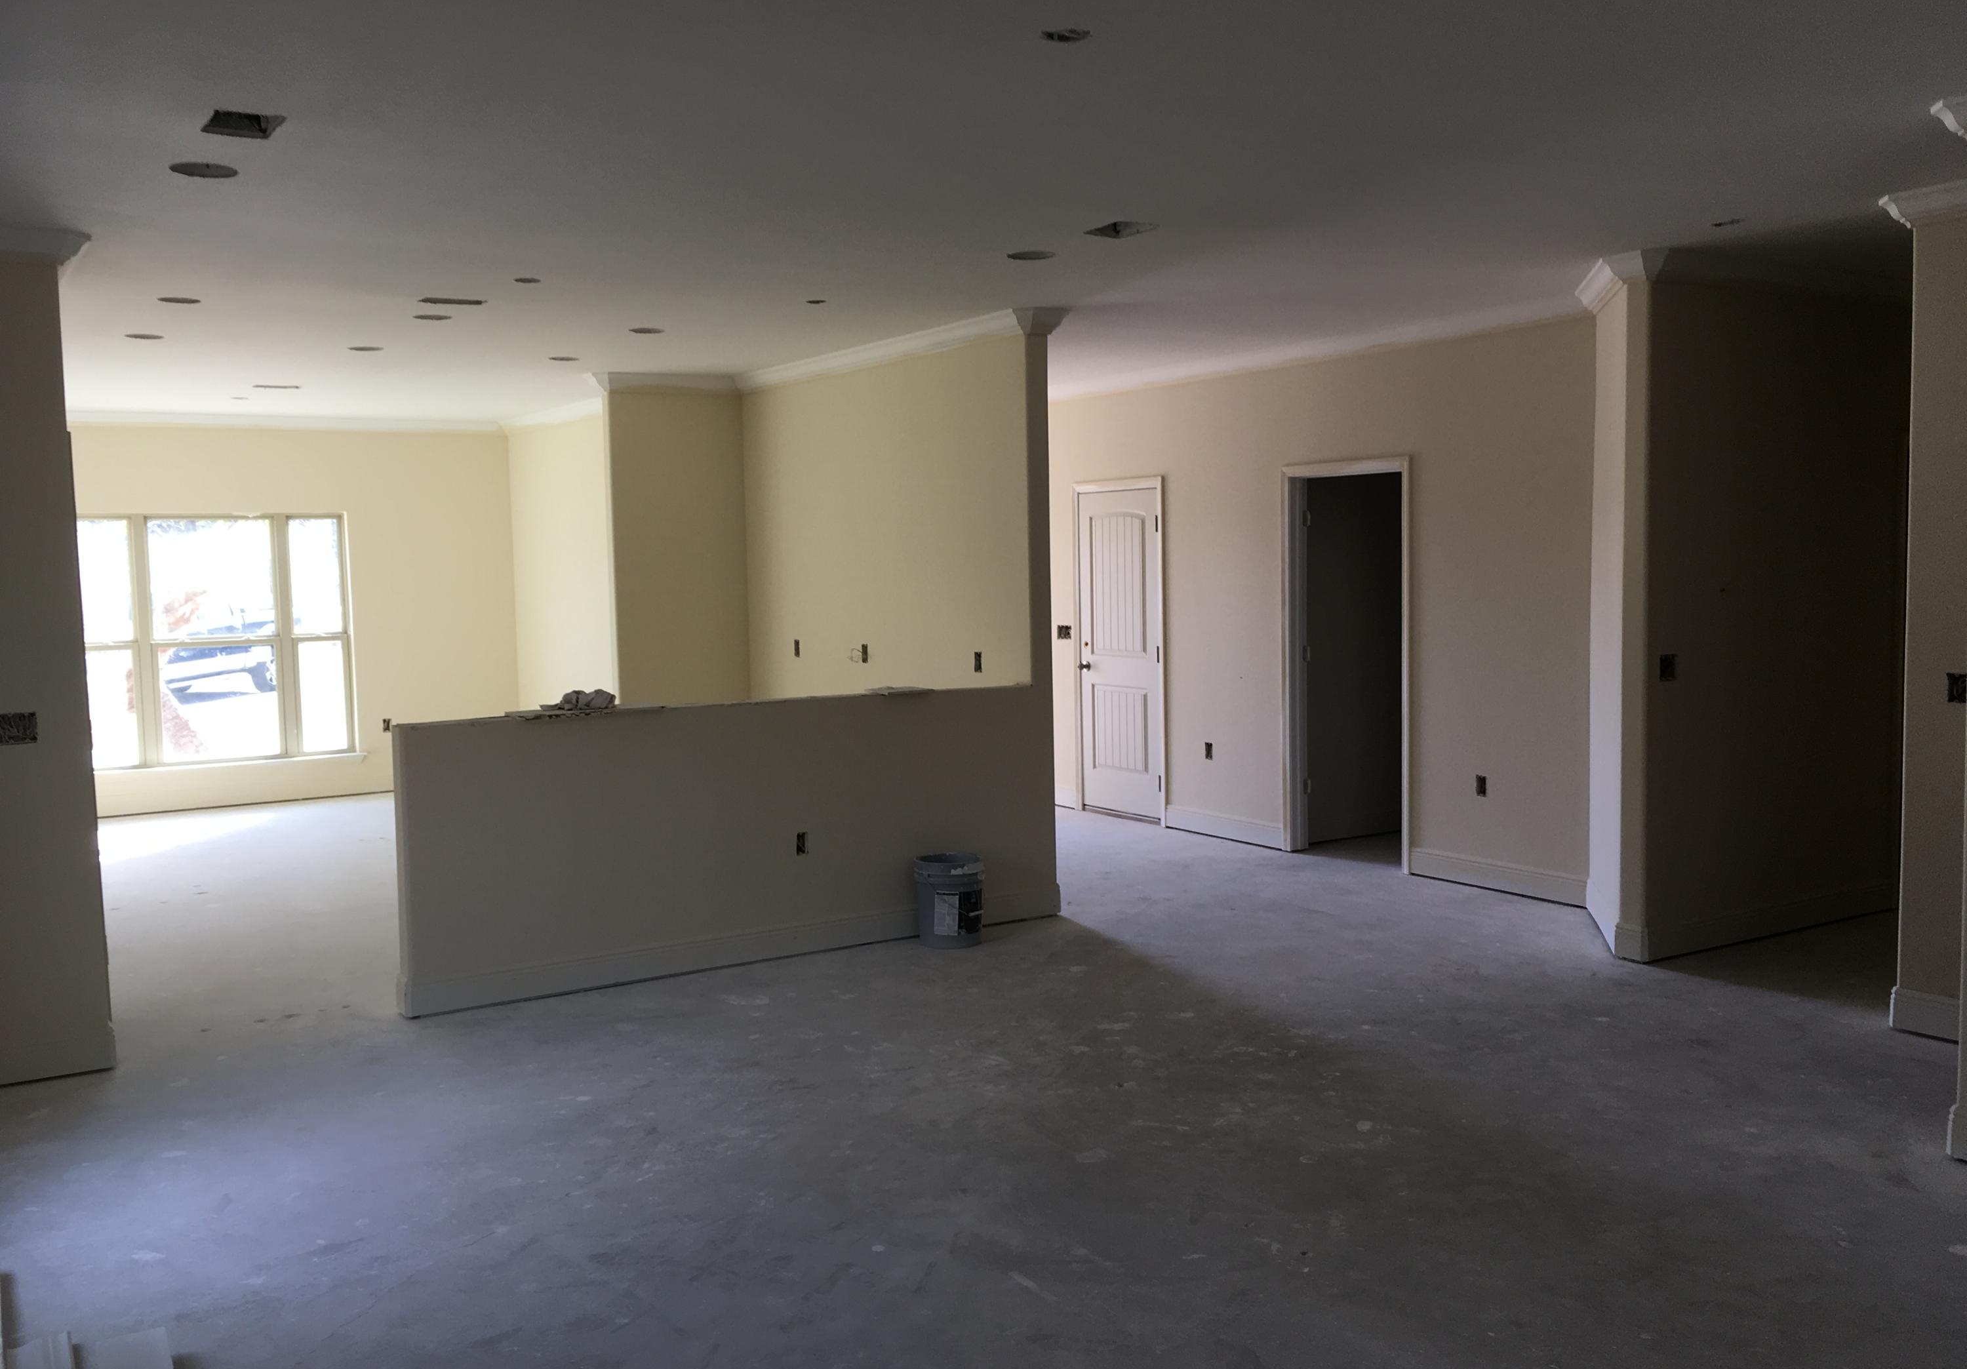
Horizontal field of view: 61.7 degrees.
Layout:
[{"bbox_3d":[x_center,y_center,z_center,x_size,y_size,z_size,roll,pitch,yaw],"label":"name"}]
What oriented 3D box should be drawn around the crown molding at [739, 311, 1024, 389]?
[{"bbox_3d":[-0.669,-1.693,8.604,0.090,0.100,3.164,-4,5,-32],"label":"crown molding"}]

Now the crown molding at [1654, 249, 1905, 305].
[{"bbox_3d":[3.338,-1.624,6.717,1.906,0.100,0.090,-4,5,-32],"label":"crown molding"}]

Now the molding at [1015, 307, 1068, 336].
[{"bbox_3d":[0.262,-1.610,7.304,0.283,0.100,0.090,-4,5,-32],"label":"molding"}]

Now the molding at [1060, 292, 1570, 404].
[{"bbox_3d":[1.489,-1.772,9.081,0.090,0.100,4.371,-4,5,-32],"label":"molding"}]

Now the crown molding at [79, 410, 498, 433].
[{"bbox_3d":[-4.870,-1.850,11.665,3.033,0.100,0.090,-4,5,-32],"label":"crown molding"}]

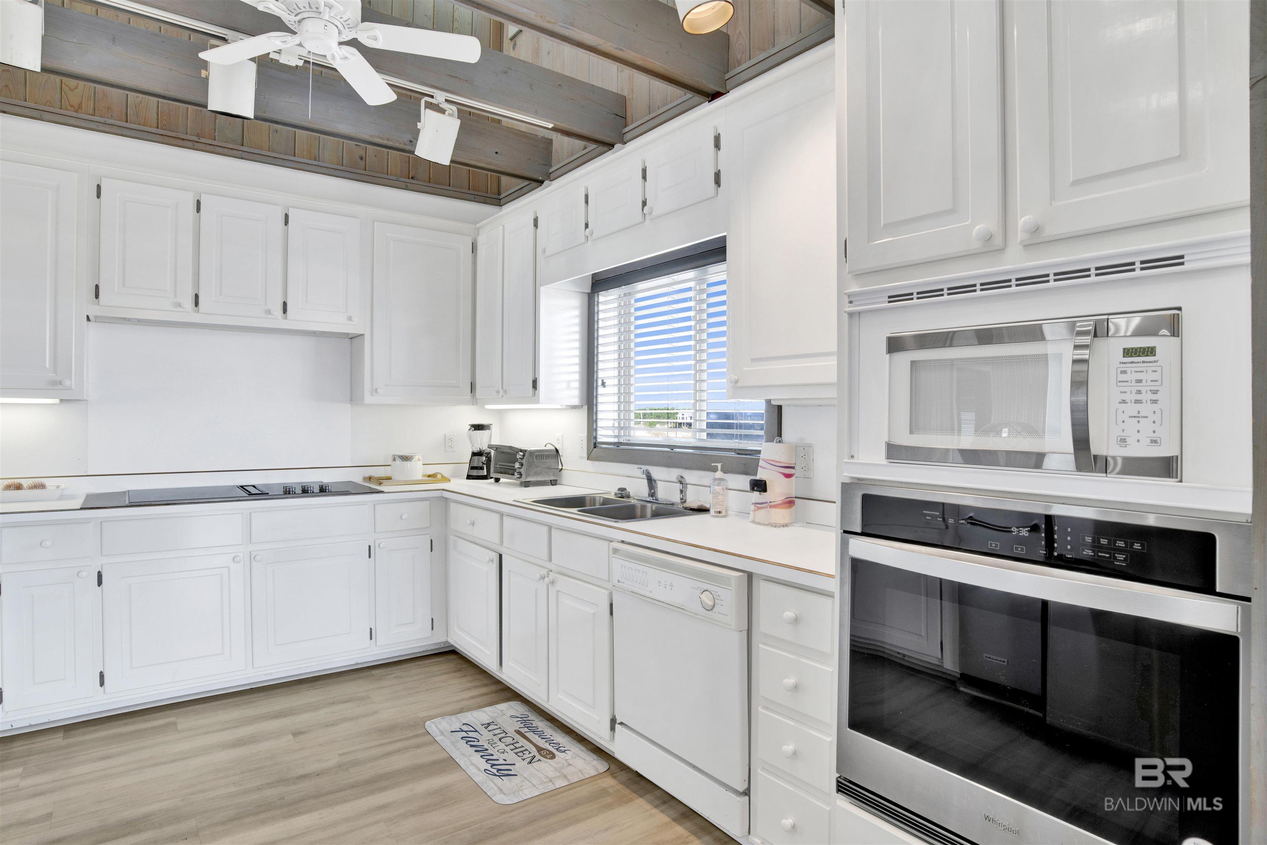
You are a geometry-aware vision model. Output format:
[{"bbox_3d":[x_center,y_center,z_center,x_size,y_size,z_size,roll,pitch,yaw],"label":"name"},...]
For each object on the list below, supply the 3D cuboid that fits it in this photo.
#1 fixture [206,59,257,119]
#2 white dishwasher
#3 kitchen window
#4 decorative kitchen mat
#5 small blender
[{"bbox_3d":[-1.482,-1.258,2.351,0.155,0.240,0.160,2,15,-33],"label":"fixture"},{"bbox_3d":[0.353,0.858,2.320,0.610,0.825,0.650,0,0,-40],"label":"white dishwasher"},{"bbox_3d":[0.182,-0.289,3.090,0.110,1.020,1.300,0,0,-40],"label":"kitchen window"},{"bbox_3d":[-0.473,1.256,2.477,0.440,0.012,0.710,0,0,-40],"label":"decorative kitchen mat"},{"bbox_3d":[-0.987,0.191,4.112,0.165,0.355,0.180,0,0,-3],"label":"small blender"}]

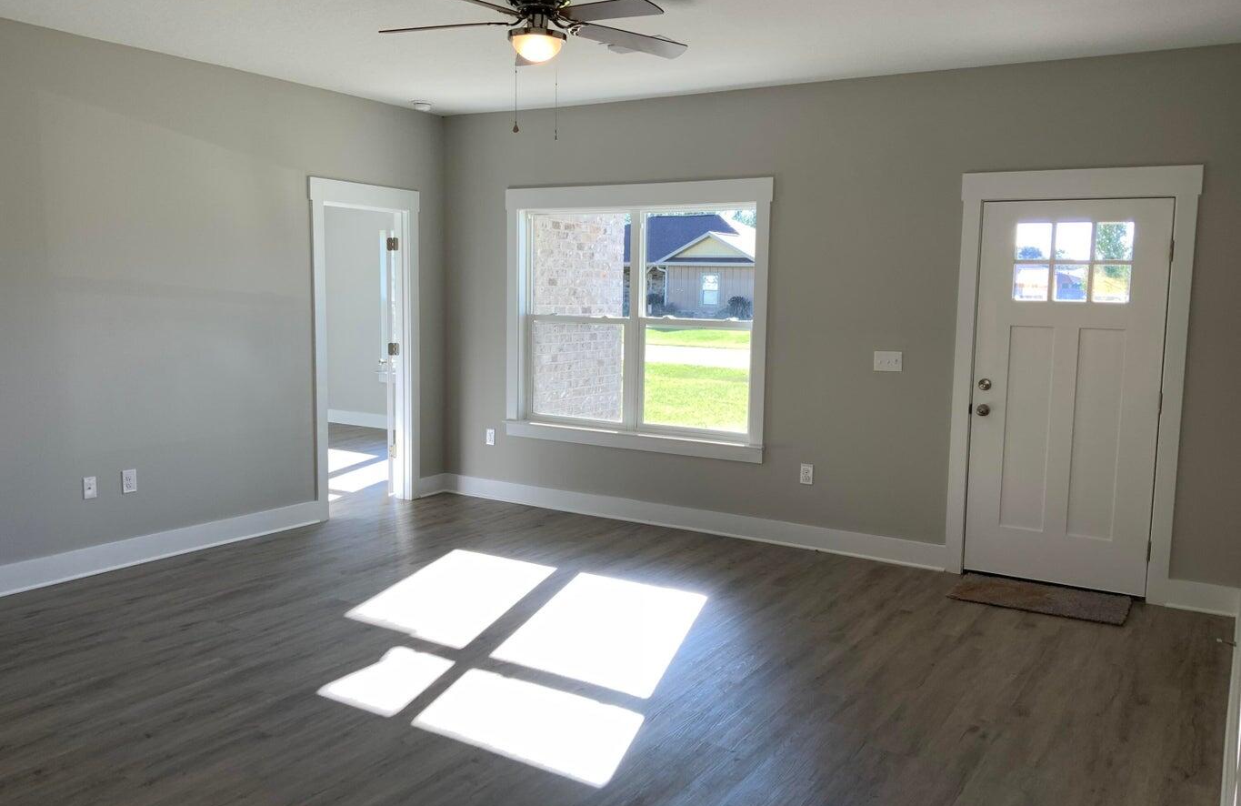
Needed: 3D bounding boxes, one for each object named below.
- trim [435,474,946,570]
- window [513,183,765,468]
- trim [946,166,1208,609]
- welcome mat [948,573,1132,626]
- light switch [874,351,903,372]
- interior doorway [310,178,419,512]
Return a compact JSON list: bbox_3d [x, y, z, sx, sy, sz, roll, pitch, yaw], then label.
[{"bbox_3d":[0.252,0.740,6.845,3.740,0.146,0.035,5,7,32],"label":"trim"},{"bbox_3d":[0.036,-0.558,6.853,2.048,1.730,0.070,5,7,32],"label":"window"},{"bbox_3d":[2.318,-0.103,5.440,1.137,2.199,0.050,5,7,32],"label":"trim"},{"bbox_3d":[2.159,1.002,5.360,0.835,0.015,0.480,5,7,32],"label":"welcome mat"},{"bbox_3d":[1.534,-0.235,5.940,0.161,0.113,0.020,5,7,32],"label":"light switch"},{"bbox_3d":[-1.711,-0.362,7.096,0.050,2.215,0.996,5,7,32],"label":"interior doorway"}]

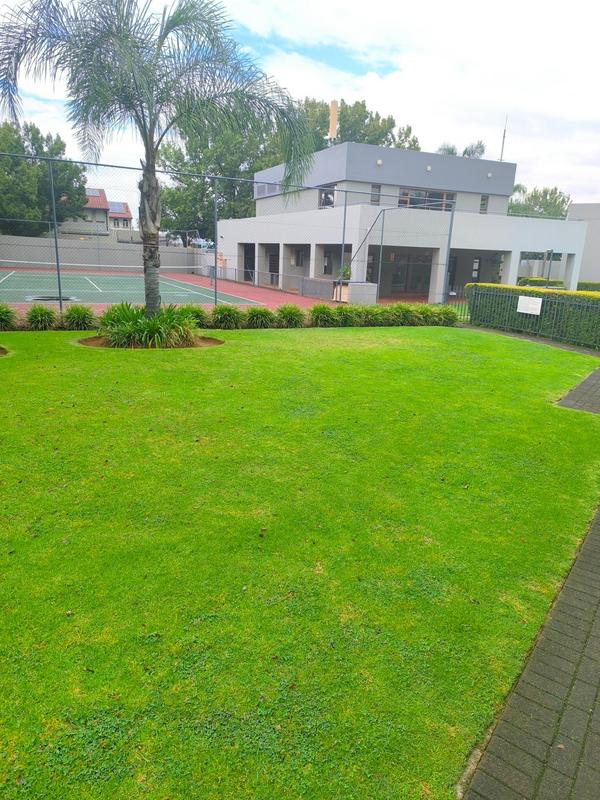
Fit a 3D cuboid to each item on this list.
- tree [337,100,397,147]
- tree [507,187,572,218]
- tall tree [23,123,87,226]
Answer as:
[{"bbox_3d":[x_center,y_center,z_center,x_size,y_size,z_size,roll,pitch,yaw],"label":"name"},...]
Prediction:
[{"bbox_3d":[5.978,-20.800,52.119,6.500,15.270,6.500,4,15,5],"label":"tree"},{"bbox_3d":[15.494,-10.683,35.346,5.000,6.460,4.800,8,16,21],"label":"tree"},{"bbox_3d":[-22.609,-19.795,49.908,7.000,11.220,6.800,-4,16,-23],"label":"tall tree"}]

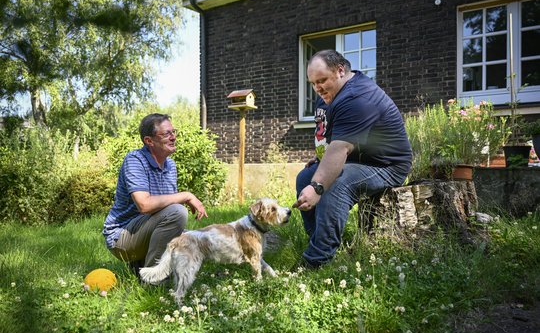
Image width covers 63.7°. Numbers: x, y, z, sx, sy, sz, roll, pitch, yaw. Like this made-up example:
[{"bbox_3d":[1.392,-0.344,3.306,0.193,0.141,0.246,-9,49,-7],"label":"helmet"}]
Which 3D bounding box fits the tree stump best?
[{"bbox_3d":[0.965,0.290,2.780,0.780,0.420,0.650,0,0,0],"label":"tree stump"}]

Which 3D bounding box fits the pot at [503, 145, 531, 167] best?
[{"bbox_3d":[2.230,-0.088,3.920,0.255,0.200,0.255,0,0,0],"label":"pot"}]

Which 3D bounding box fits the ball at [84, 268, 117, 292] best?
[{"bbox_3d":[-0.820,0.565,2.100,0.157,0.150,0.157,0,0,0],"label":"ball"}]

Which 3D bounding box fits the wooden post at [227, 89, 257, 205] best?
[{"bbox_3d":[-0.420,-0.260,6.400,0.340,1.740,0.340,0,0,30],"label":"wooden post"}]

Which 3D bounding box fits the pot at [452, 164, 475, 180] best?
[{"bbox_3d":[1.275,0.033,2.870,0.155,0.113,0.155,0,0,0],"label":"pot"}]

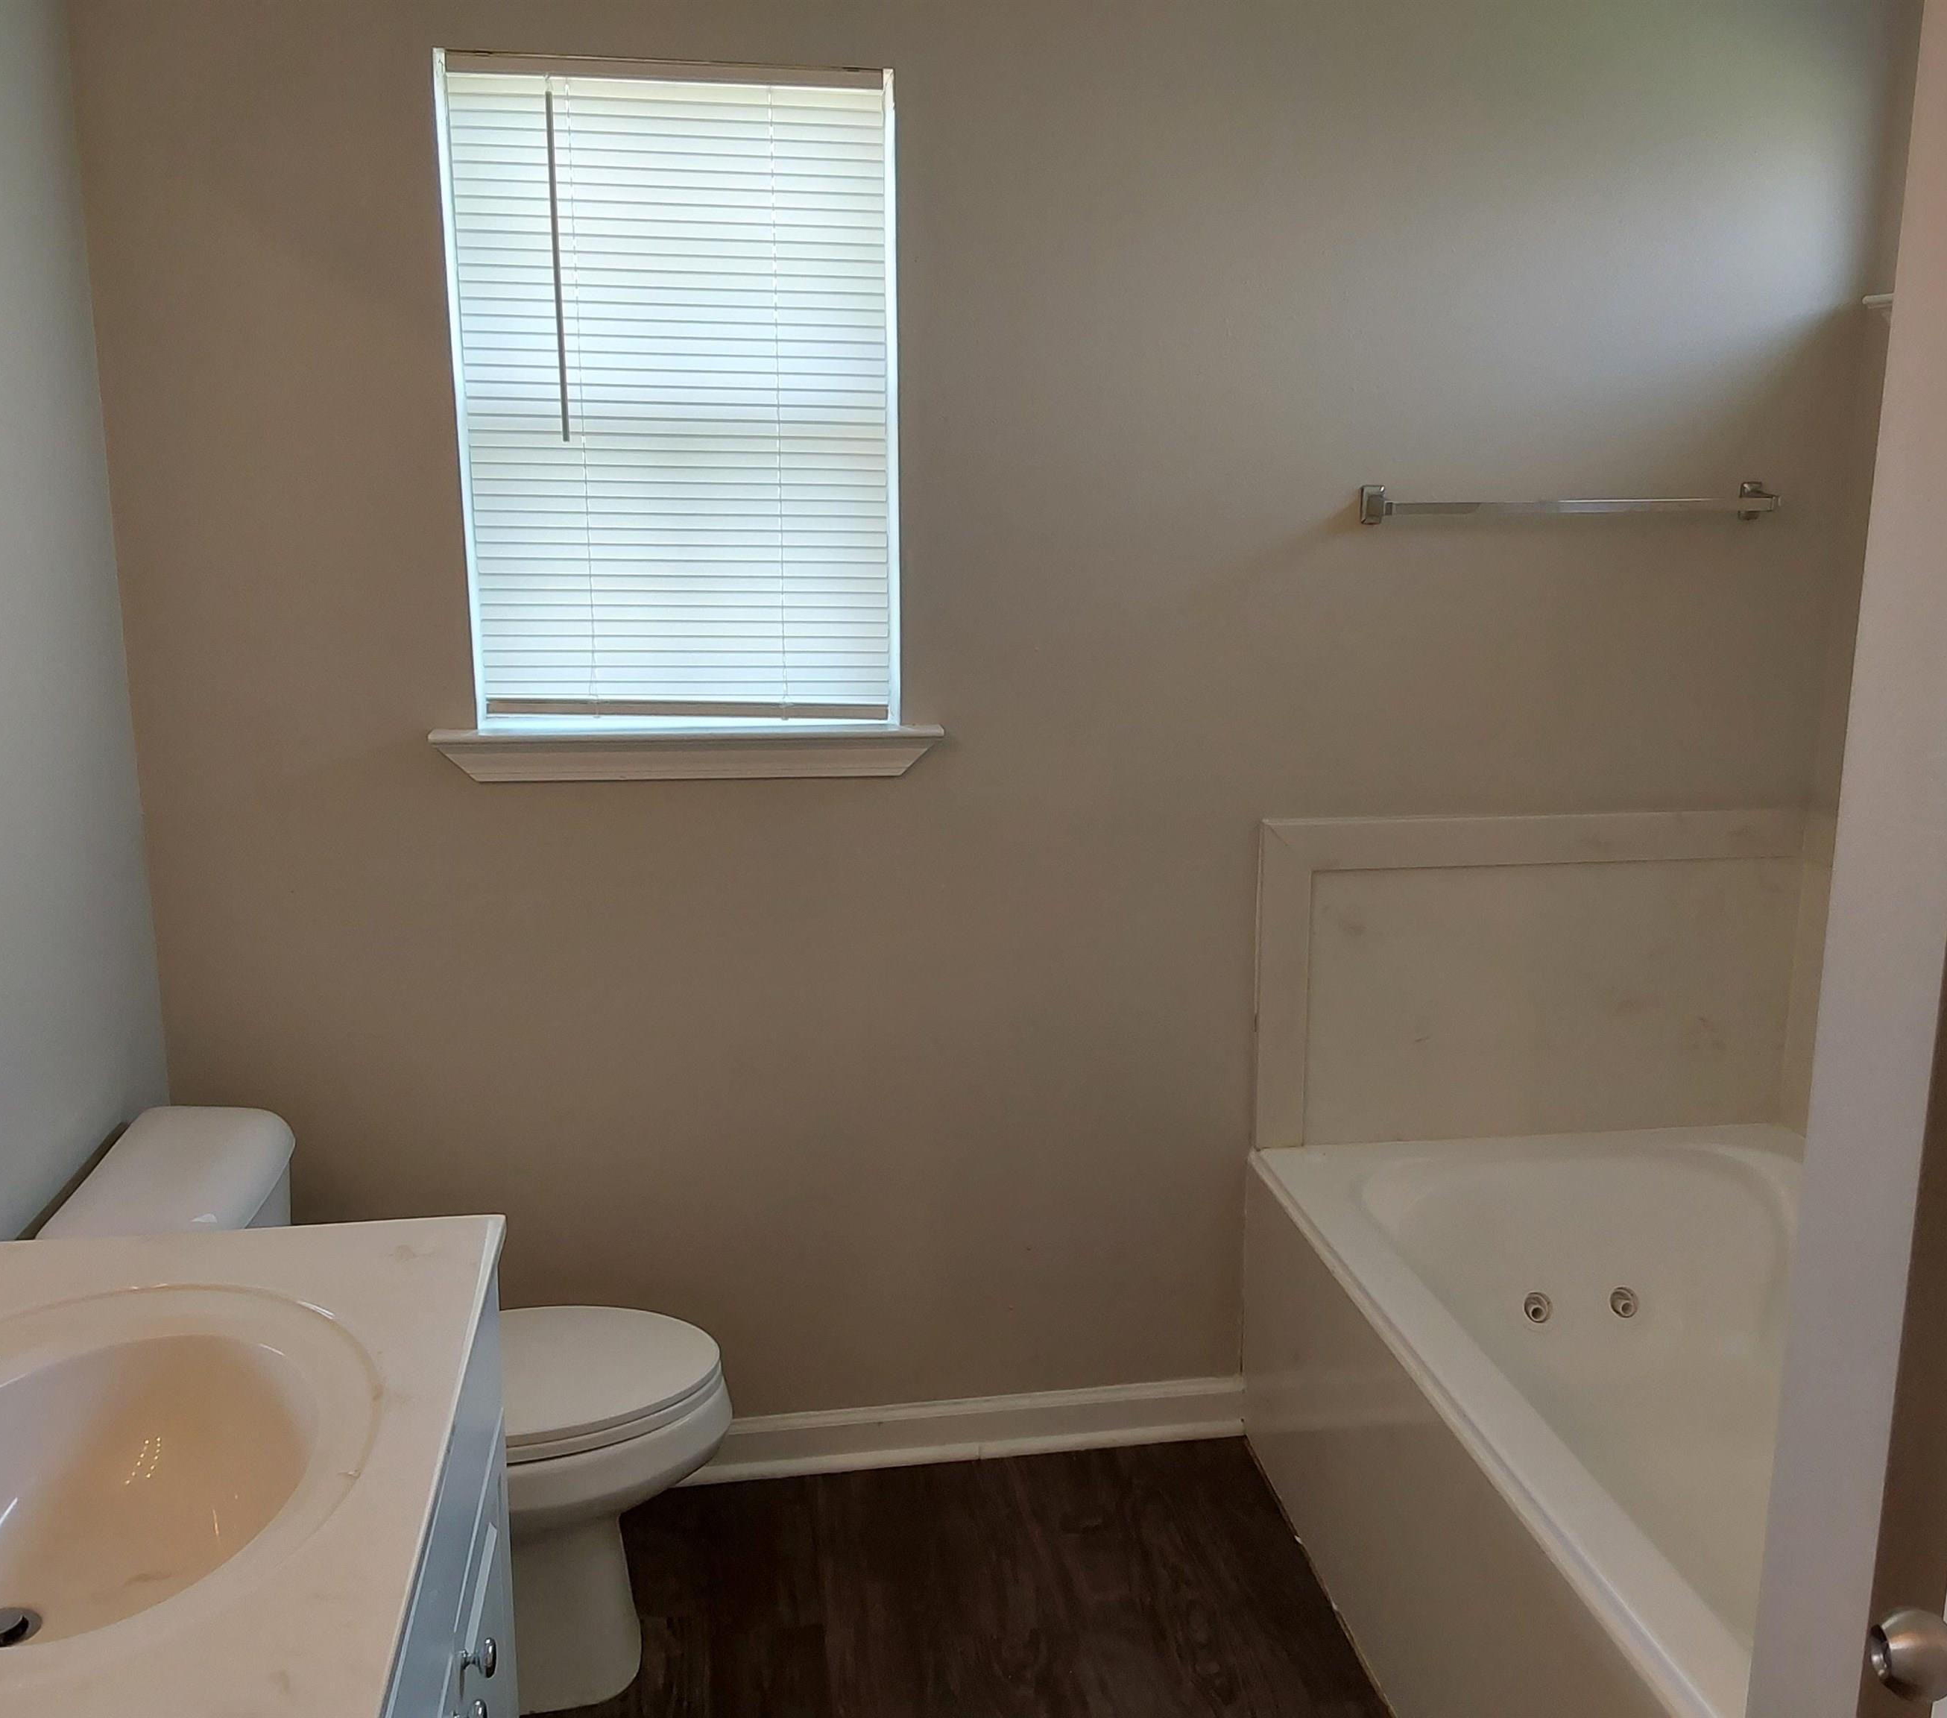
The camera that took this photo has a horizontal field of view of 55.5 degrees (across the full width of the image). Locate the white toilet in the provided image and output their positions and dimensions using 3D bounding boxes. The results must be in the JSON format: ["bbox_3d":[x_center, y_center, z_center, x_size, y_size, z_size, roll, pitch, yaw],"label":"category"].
[{"bbox_3d":[-0.692,0.716,2.377,0.757,0.720,0.456,-2,12,-8],"label":"white toilet"}]

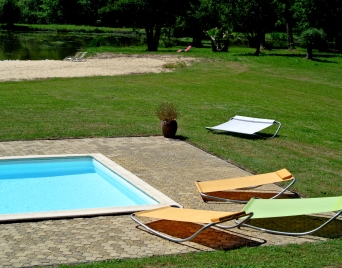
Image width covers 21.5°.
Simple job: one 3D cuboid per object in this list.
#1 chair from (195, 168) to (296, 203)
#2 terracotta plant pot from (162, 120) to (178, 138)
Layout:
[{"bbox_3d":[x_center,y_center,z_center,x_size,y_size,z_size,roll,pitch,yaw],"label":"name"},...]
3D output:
[{"bbox_3d":[1.516,1.050,18.479,1.917,0.513,1.022,1,10,-4],"label":"chair"},{"bbox_3d":[-0.025,-0.136,25.363,0.434,0.459,0.434,2,10,0],"label":"terracotta plant pot"}]

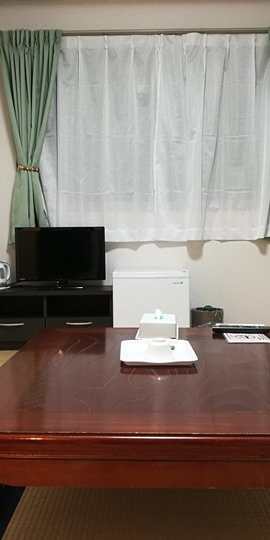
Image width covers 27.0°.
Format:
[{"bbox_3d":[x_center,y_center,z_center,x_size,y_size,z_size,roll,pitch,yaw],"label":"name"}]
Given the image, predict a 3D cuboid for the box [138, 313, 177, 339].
[{"bbox_3d":[0.086,0.199,2.003,0.122,0.053,0.224,0,3,3],"label":"box"}]

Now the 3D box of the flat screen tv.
[{"bbox_3d":[-0.484,-0.075,3.645,0.589,0.400,0.170,0,3,1],"label":"flat screen tv"}]

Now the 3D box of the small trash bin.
[{"bbox_3d":[0.479,0.368,3.697,0.214,0.230,0.214,0,3,1],"label":"small trash bin"}]

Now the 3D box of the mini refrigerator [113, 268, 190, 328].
[{"bbox_3d":[0.109,0.243,3.653,0.469,0.489,0.450,0,3,1],"label":"mini refrigerator"}]

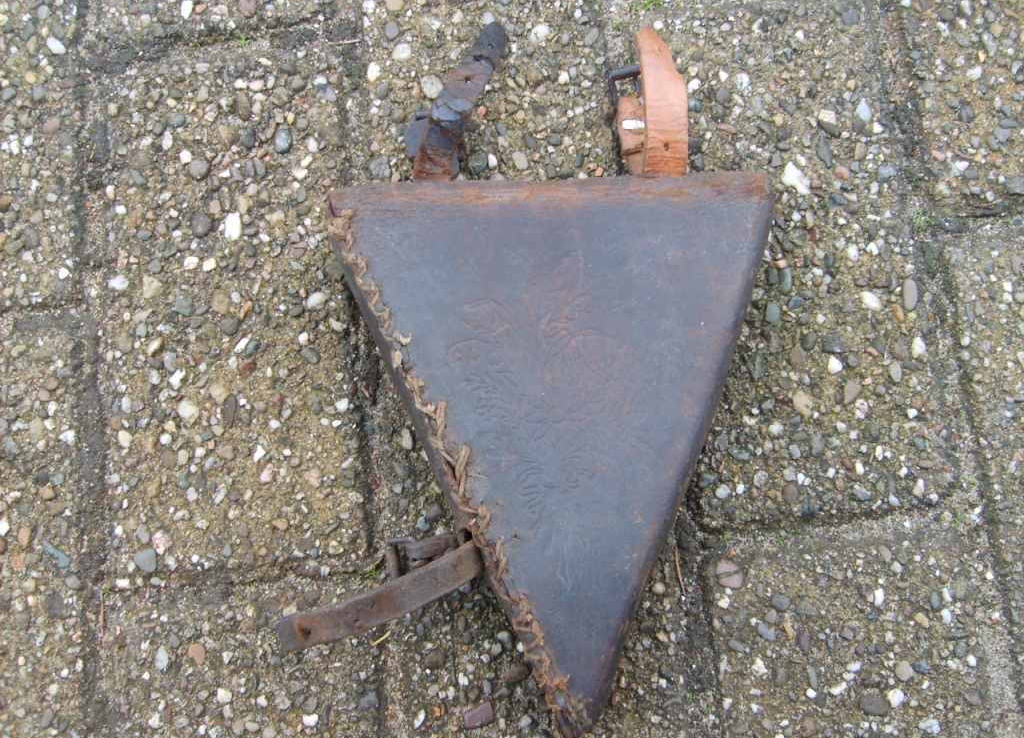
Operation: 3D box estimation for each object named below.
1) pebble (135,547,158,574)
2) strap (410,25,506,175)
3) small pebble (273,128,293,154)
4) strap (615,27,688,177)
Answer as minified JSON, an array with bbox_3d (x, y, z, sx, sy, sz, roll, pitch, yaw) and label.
[{"bbox_3d":[-0.141,0.074,0.399,0.009,0.005,0.009,-5,78,3],"label":"pebble"},{"bbox_3d":[-0.021,-0.107,0.417,0.028,0.019,0.073,18,80,7],"label":"strap"},{"bbox_3d":[-0.095,-0.095,0.429,0.008,0.005,0.011,1,79,4],"label":"small pebble"},{"bbox_3d":[0.054,-0.104,0.409,0.029,0.023,0.066,-1,79,4],"label":"strap"}]

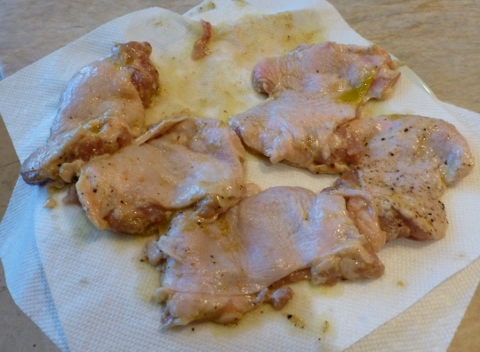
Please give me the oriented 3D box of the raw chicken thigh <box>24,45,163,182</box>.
[{"bbox_3d":[-0.106,-0.056,0.327,0.075,0.028,0.155,7,55,5],"label":"raw chicken thigh"}]

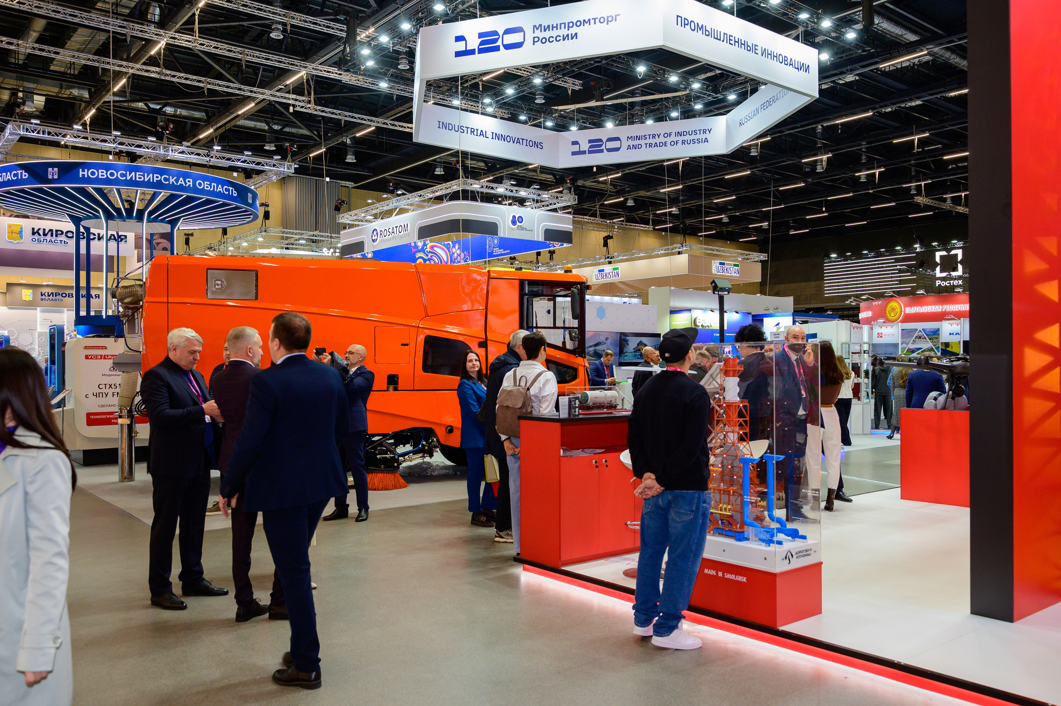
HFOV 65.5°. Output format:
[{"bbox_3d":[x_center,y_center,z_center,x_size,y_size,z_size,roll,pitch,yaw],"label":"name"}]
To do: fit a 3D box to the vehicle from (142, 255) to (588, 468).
[{"bbox_3d":[-2.420,0.216,12.750,6.200,2.970,2.500,0,-1,-18],"label":"vehicle"}]

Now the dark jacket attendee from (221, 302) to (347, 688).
[{"bbox_3d":[-1.190,0.713,4.020,0.580,1.780,0.420,0,-1,-21],"label":"dark jacket attendee"}]

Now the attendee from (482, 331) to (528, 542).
[{"bbox_3d":[-0.203,0.718,7.080,0.520,1.790,0.360,0,-1,34],"label":"attendee"}]

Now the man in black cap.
[{"bbox_3d":[0.785,0.739,4.660,0.470,1.770,0.330,0,-1,36],"label":"man in black cap"}]

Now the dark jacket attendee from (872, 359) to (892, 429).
[{"bbox_3d":[7.851,0.825,18.400,0.500,1.660,0.340,0,-1,30],"label":"dark jacket attendee"}]

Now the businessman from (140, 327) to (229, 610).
[{"bbox_3d":[-2.242,0.736,5.350,0.450,1.770,0.500,0,-1,23],"label":"businessman"}]

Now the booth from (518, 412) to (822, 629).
[{"bbox_3d":[1.100,0.989,5.730,1.200,1.100,2.200,0,-1,-41],"label":"booth"}]

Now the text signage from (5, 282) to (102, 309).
[{"bbox_3d":[-12.157,-1.427,21.200,2.300,0.630,0.150,1,-1,-40],"label":"text signage"}]

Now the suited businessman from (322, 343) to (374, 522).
[{"bbox_3d":[-1.866,0.785,8.380,0.550,1.750,0.520,0,-1,-31],"label":"suited businessman"}]

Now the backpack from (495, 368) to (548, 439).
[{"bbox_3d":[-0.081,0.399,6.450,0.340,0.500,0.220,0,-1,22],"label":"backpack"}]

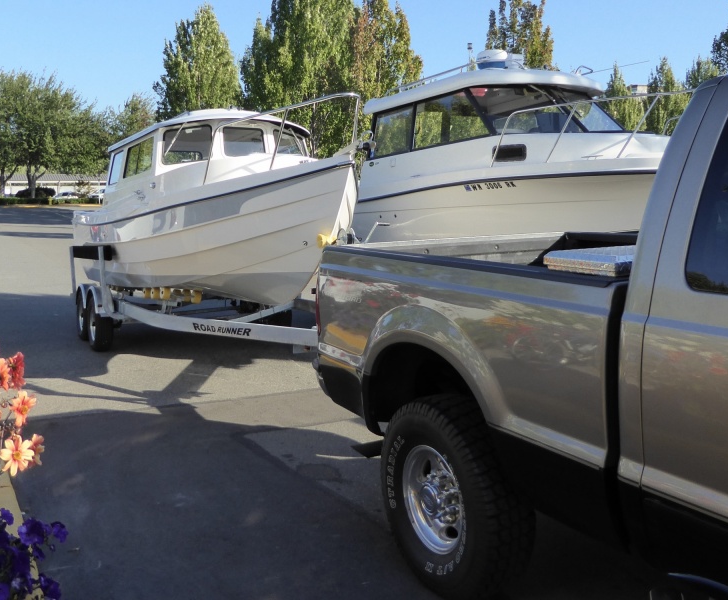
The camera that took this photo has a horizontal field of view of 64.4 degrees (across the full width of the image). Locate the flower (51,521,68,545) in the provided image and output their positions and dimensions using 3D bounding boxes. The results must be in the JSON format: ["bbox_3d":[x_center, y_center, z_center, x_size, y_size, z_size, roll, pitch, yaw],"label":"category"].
[{"bbox_3d":[-0.717,0.550,1.360,0.048,0.050,0.040,-10,15,-44],"label":"flower"}]

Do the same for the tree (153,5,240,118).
[{"bbox_3d":[-10.000,-11.388,35.516,5.300,12.600,5.300,0,11,0],"label":"tree"}]

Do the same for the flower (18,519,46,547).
[{"bbox_3d":[-0.780,0.547,1.360,0.062,0.062,0.040,-3,11,-17],"label":"flower"}]

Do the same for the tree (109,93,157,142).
[{"bbox_3d":[-23.300,-14.907,58.256,6.600,11.200,6.600,0,11,0],"label":"tree"}]

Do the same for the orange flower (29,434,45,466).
[{"bbox_3d":[-0.758,0.346,1.330,0.040,0.075,0.075,6,12,30],"label":"orange flower"}]

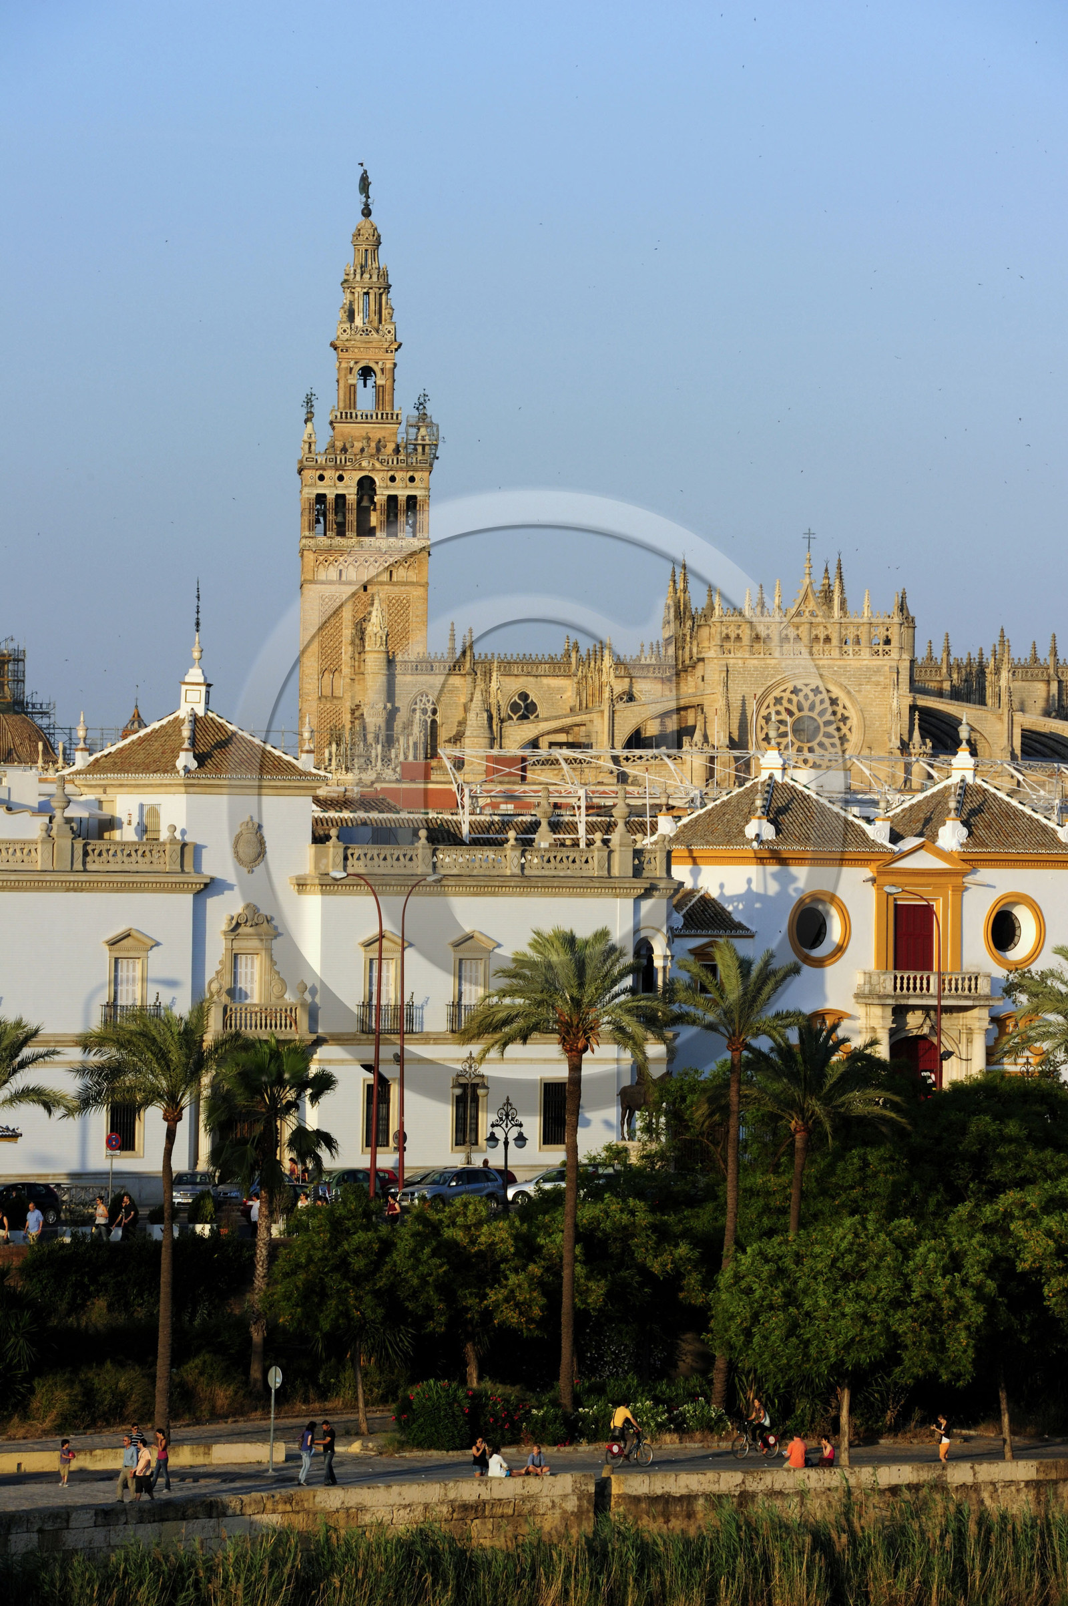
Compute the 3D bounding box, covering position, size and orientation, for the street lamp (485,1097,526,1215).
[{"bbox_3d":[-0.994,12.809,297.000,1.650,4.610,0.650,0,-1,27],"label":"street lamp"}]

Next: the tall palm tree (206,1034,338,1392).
[{"bbox_3d":[-7.660,12.026,241.000,3.900,10.520,3.800,1,-1,0],"label":"tall palm tree"}]

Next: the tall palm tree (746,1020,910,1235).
[{"bbox_3d":[9.334,11.948,264.000,5.200,10.000,5.200,0,-2,0],"label":"tall palm tree"}]

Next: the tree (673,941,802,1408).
[{"bbox_3d":[5.931,10.979,243.000,4.300,13.860,4.300,1,-1,0],"label":"tree"}]

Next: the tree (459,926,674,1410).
[{"bbox_3d":[0.931,10.661,240.000,6.300,14.200,6.200,1,-1,0],"label":"tree"}]

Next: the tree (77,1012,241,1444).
[{"bbox_3d":[-10.658,11.943,234.000,4.700,12.500,4.700,0,-2,0],"label":"tree"}]

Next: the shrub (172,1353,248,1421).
[{"bbox_3d":[-9.691,17.492,247.000,2.300,2.000,2.100,0,-2,0],"label":"shrub"}]

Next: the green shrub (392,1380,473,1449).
[{"bbox_3d":[-2.950,17.892,241.000,2.350,1.950,2.200,0,-2,0],"label":"green shrub"}]

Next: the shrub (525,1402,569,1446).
[{"bbox_3d":[0.386,18.242,242.000,1.350,1.300,1.350,0,-2,0],"label":"shrub"}]

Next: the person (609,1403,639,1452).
[{"bbox_3d":[2.560,17.436,229.000,0.780,1.550,0.520,2,-2,-42],"label":"person"}]

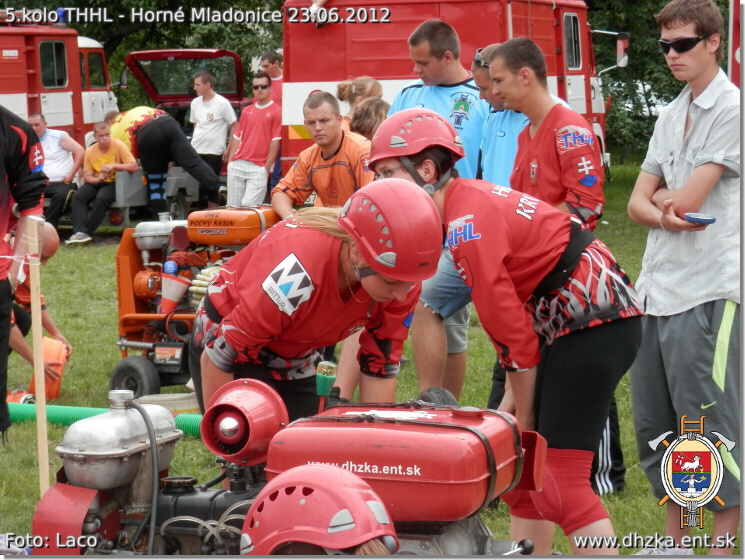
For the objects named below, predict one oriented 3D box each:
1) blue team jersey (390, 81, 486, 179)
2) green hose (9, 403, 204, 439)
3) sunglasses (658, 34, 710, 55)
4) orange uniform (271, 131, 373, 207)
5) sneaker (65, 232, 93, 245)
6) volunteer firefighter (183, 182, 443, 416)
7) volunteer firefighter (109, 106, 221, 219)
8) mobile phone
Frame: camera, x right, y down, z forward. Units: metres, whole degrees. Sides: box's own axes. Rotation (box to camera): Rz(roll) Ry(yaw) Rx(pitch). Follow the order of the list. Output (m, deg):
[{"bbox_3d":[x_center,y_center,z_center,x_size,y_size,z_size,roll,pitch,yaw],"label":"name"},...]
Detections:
[{"bbox_3d":[0.268,-0.447,8.750,0.470,0.690,0.280,1,4,14],"label":"blue team jersey"},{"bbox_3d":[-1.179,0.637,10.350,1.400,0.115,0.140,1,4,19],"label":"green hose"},{"bbox_3d":[0.970,-0.730,7.050,0.145,0.050,0.150,3,15,33],"label":"sunglasses"},{"bbox_3d":[-0.220,-0.382,10.700,0.490,0.630,0.340,1,4,12],"label":"orange uniform"},{"bbox_3d":[-2.704,-0.382,21.000,0.275,0.110,0.100,-3,5,-38],"label":"sneaker"},{"bbox_3d":[-0.158,0.389,5.676,0.520,1.280,0.700,-3,5,-41],"label":"volunteer firefighter"},{"bbox_3d":[-1.840,-0.902,20.300,1.000,1.270,0.580,3,5,37],"label":"volunteer firefighter"},{"bbox_3d":[0.998,-0.187,6.950,0.103,0.018,0.050,1,16,2],"label":"mobile phone"}]

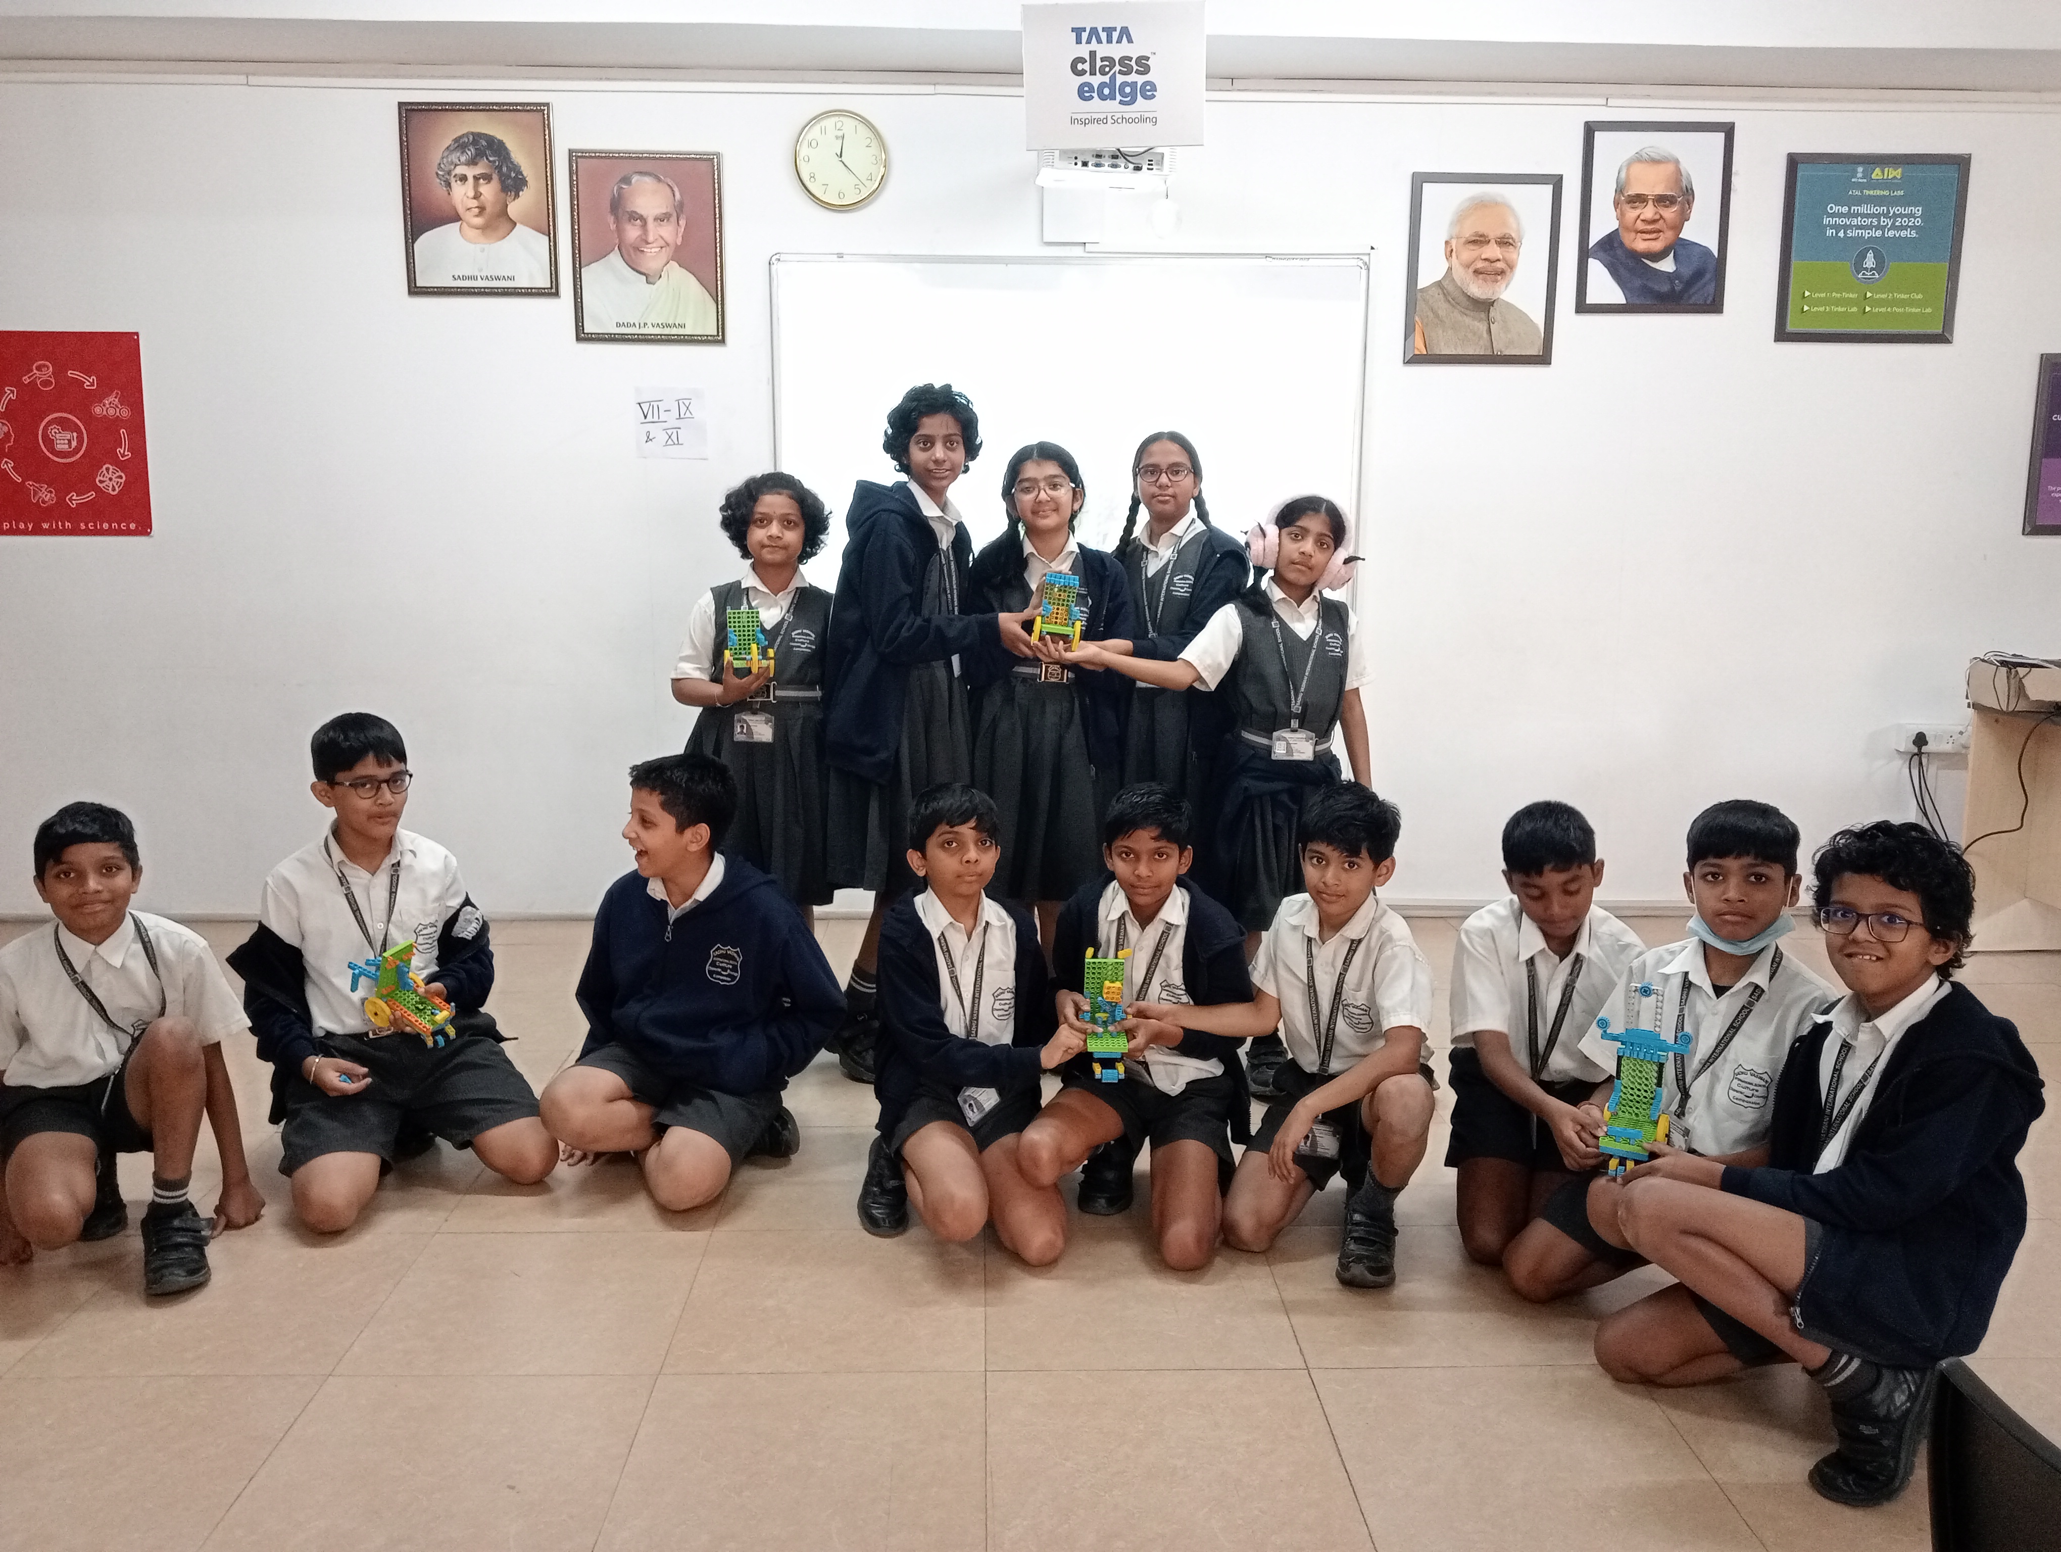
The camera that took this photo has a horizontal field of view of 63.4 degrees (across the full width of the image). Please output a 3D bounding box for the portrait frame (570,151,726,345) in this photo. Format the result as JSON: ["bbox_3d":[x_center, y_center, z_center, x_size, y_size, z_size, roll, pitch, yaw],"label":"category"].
[{"bbox_3d":[-1.147,-1.588,5.017,0.449,0.555,0.030,0,10,-2],"label":"portrait frame"}]

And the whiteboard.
[{"bbox_3d":[0.121,-0.970,5.091,1.807,1.199,0.030,0,10,-1],"label":"whiteboard"}]

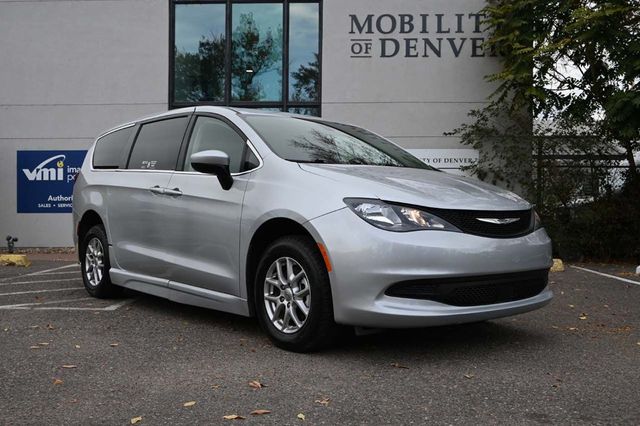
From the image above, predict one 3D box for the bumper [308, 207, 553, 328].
[{"bbox_3d":[0.909,0.316,4.246,2.000,0.735,0.760,0,1,-41],"label":"bumper"}]

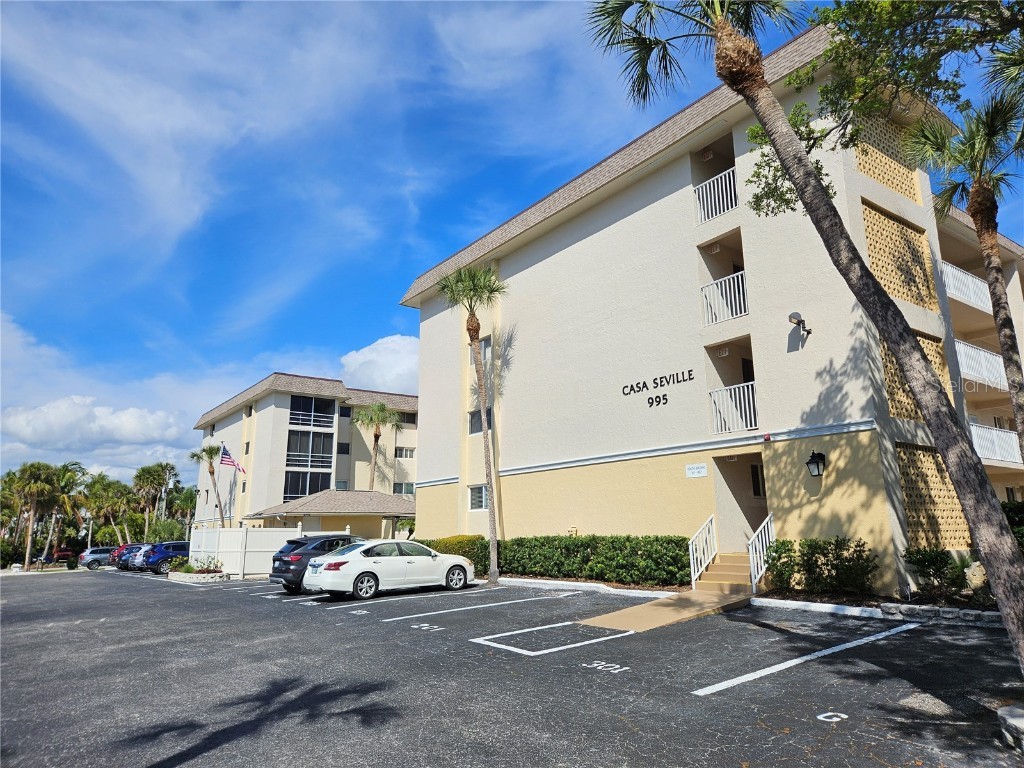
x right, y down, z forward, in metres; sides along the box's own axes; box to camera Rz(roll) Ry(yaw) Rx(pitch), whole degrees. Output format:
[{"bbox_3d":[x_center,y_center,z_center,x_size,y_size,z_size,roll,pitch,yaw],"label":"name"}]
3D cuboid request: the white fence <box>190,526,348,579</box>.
[{"bbox_3d":[-11.300,7.742,31.807,5.800,2.350,4.500,8,-15,-35],"label":"white fence"}]

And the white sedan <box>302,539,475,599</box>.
[{"bbox_3d":[-3.268,5.199,19.388,4.860,1.470,1.830,8,-15,-35],"label":"white sedan"}]

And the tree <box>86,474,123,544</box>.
[{"bbox_3d":[-34.609,11.424,57.016,3.200,7.811,3.200,8,-15,-35],"label":"tree"}]

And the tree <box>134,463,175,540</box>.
[{"bbox_3d":[-34.369,12.180,63.940,3.500,9.497,3.500,8,-15,-35],"label":"tree"}]

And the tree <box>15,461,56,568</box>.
[{"bbox_3d":[-38.341,10.468,53.907,3.200,8.406,3.200,8,-15,-35],"label":"tree"}]

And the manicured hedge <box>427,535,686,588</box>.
[{"bbox_3d":[0.467,4.935,19.477,0.900,1.100,12.200,8,-15,-35],"label":"manicured hedge"}]

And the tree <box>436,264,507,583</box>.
[{"bbox_3d":[-1.092,1.053,20.869,2.300,9.700,2.300,-1,-12,0],"label":"tree"}]

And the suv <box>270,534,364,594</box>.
[{"bbox_3d":[-5.031,5.557,21.143,4.590,1.680,1.880,8,-15,-35],"label":"suv"}]

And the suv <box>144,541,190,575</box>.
[{"bbox_3d":[-18.503,9.908,39.130,4.660,1.720,1.840,8,-15,-35],"label":"suv"}]

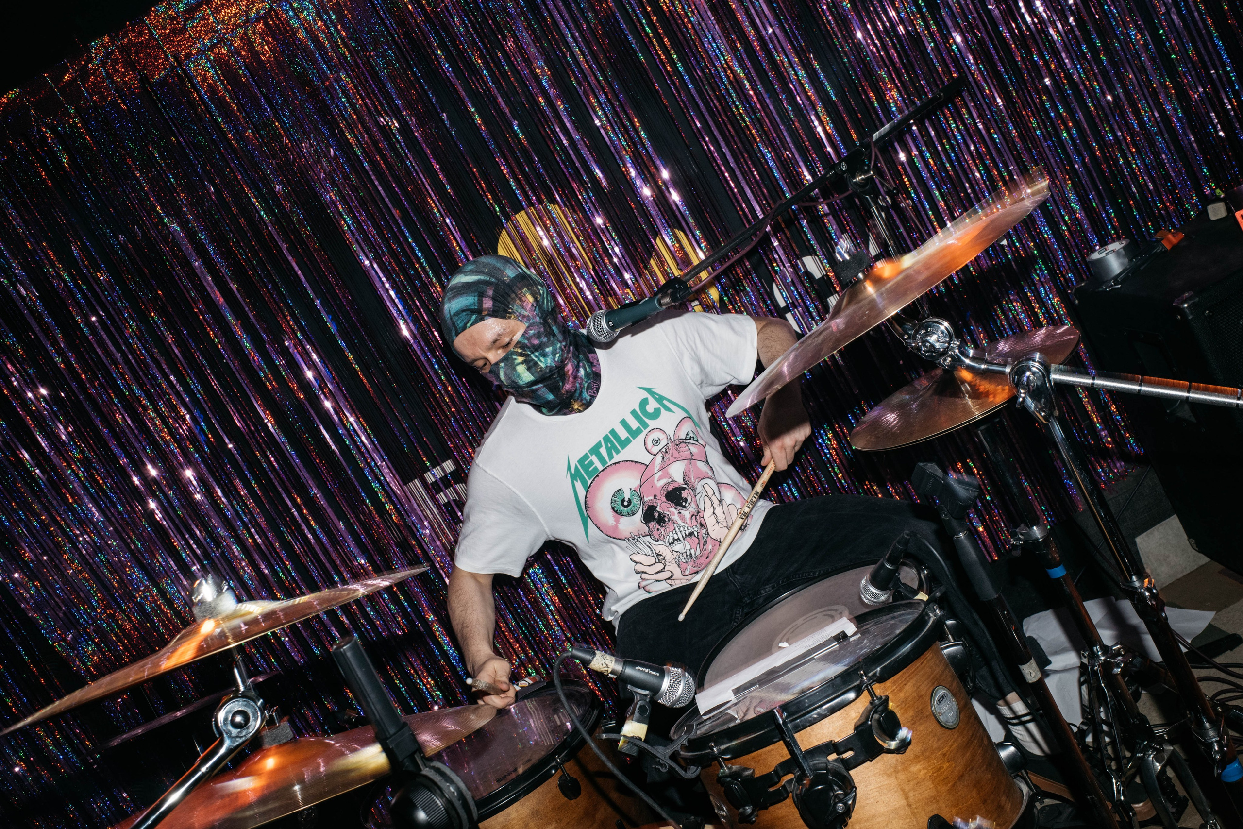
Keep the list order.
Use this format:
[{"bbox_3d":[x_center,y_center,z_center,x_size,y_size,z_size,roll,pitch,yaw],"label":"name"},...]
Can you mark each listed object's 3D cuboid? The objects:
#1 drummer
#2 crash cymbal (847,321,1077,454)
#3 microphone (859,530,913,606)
[{"bbox_3d":[0.184,0.297,1.720,0.820,1.350,0.740,-30,7,0],"label":"drummer"},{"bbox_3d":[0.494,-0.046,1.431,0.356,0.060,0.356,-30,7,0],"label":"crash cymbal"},{"bbox_3d":[0.359,0.204,1.300,0.045,0.045,0.147,-37,-30,-42],"label":"microphone"}]

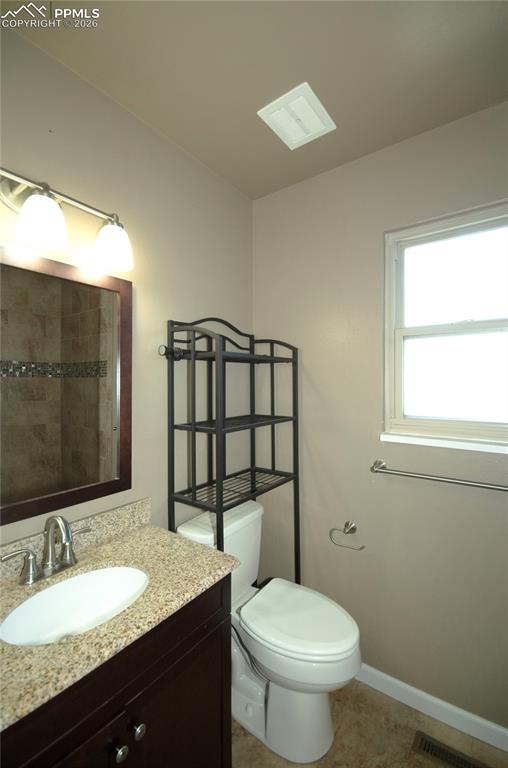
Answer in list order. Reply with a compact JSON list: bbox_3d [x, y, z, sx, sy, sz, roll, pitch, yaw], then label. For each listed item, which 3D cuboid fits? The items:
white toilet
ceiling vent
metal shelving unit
[{"bbox_3d":[0.084,1.020,1.364,0.711,0.792,0.457,0,1,38],"label":"white toilet"},{"bbox_3d":[0.174,-1.052,1.262,0.208,0.026,0.250,0,1,38],"label":"ceiling vent"},{"bbox_3d":[-0.065,0.547,1.498,0.305,1.736,0.582,0,1,38],"label":"metal shelving unit"}]

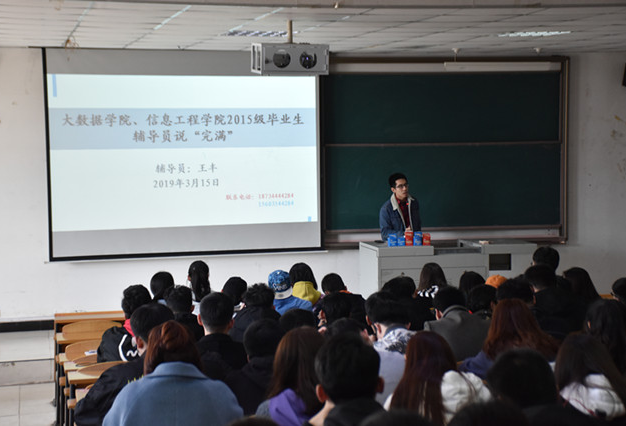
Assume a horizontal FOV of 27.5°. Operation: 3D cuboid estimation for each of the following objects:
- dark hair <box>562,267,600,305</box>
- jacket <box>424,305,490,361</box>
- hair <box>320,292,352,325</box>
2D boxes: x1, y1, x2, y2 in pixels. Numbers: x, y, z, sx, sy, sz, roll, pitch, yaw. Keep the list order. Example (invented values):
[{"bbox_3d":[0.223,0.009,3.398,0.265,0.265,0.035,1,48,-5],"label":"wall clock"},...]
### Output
[{"bbox_3d":[2.103,0.578,10.101,0.260,0.320,0.240,-2,4,-19],"label":"dark hair"},{"bbox_3d":[0.819,0.820,7.267,0.500,0.620,0.420,-1,4,-13],"label":"jacket"},{"bbox_3d":[0.126,0.534,7.150,0.175,0.190,0.200,-2,5,-20],"label":"hair"}]

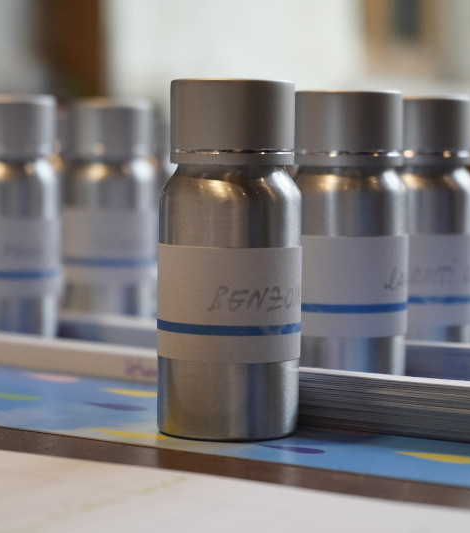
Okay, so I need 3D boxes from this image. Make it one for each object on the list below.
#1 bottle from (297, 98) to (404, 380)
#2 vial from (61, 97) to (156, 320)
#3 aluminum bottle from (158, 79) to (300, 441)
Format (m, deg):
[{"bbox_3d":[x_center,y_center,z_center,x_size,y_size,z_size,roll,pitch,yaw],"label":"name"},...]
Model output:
[{"bbox_3d":[0.033,-0.007,0.497,0.036,0.089,0.036,1,4,0],"label":"bottle"},{"bbox_3d":[-0.048,-0.017,0.630,0.036,0.089,0.036,1,4,0],"label":"vial"},{"bbox_3d":[-0.001,-0.003,0.424,0.036,0.089,0.036,1,4,0],"label":"aluminum bottle"}]

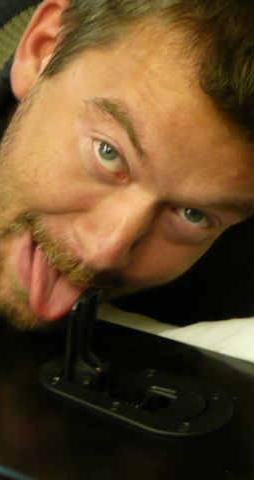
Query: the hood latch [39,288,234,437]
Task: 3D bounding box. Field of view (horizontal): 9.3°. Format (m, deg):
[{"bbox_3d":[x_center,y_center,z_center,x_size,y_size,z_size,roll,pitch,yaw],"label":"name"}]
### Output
[{"bbox_3d":[0.003,0.063,0.894,0.127,0.068,0.058,17,33,34],"label":"hood latch"}]

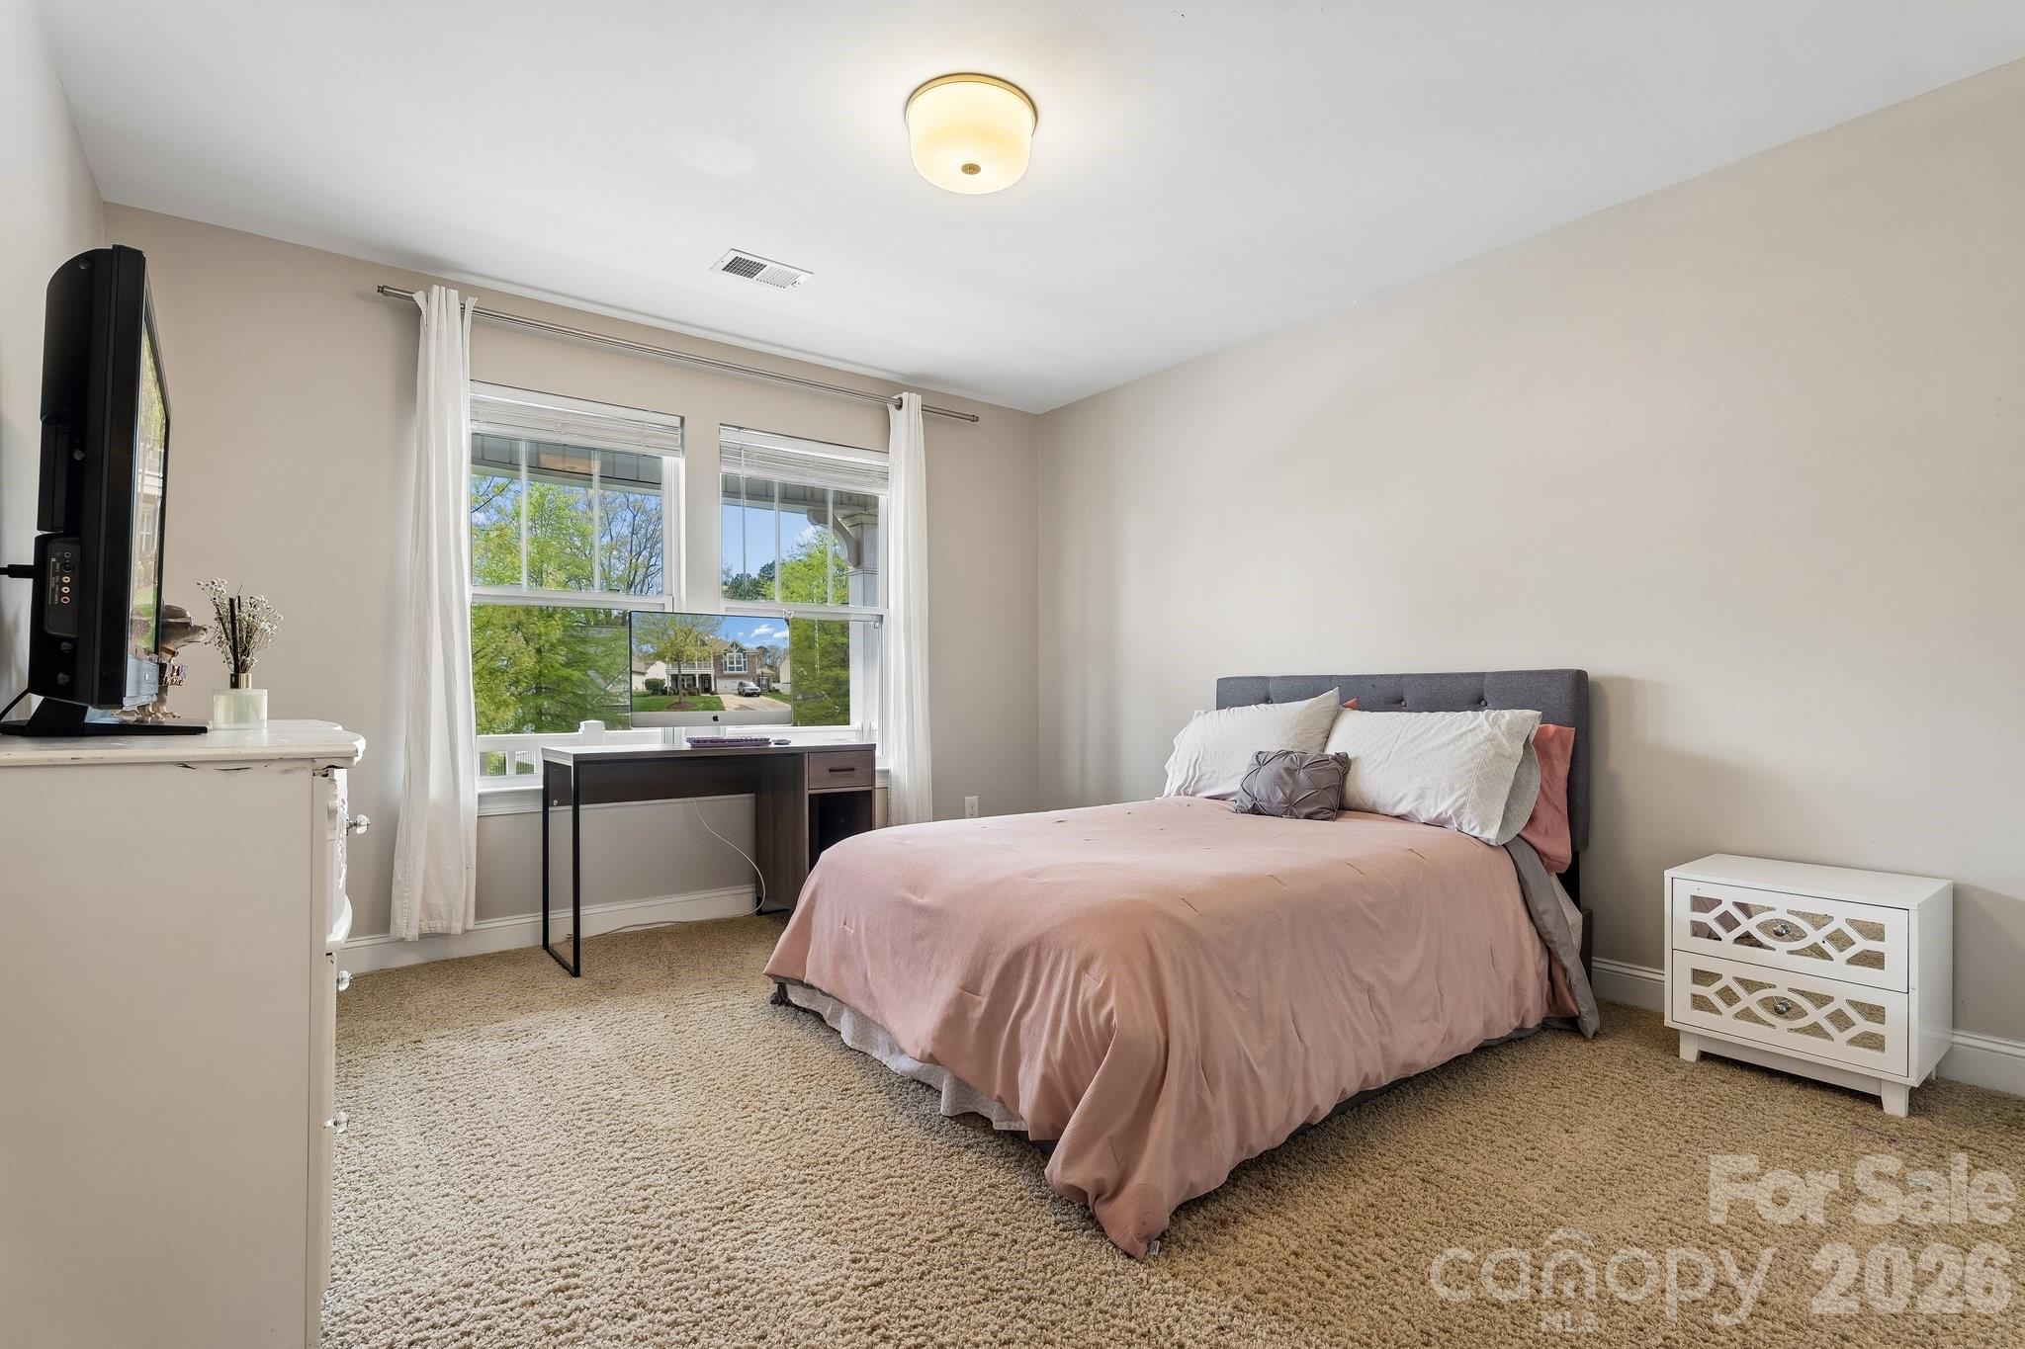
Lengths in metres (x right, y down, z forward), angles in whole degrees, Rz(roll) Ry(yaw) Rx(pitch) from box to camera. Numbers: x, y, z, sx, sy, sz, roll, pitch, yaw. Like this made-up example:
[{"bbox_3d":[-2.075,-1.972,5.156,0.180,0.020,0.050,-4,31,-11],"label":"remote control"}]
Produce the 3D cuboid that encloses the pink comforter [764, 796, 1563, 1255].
[{"bbox_3d":[0.427,0.732,2.682,1.730,0.570,1.660,0,0,-38],"label":"pink comforter"}]

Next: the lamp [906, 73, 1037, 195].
[{"bbox_3d":[-0.106,-1.375,2.318,0.344,0.148,0.344,0,0,0],"label":"lamp"}]

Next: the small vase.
[{"bbox_3d":[-1.290,0.058,1.504,0.068,0.068,0.068,0,0,-38],"label":"small vase"}]

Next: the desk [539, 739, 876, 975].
[{"bbox_3d":[-1.159,0.649,3.561,1.180,0.755,0.400,0,0,-38],"label":"desk"}]

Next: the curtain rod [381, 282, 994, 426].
[{"bbox_3d":[-1.162,-1.297,3.816,2.520,0.040,0.060,0,0,-38],"label":"curtain rod"}]

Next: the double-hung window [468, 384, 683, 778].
[{"bbox_3d":[-1.746,-0.337,3.527,0.870,1.498,0.100,0,0,-38],"label":"double-hung window"}]

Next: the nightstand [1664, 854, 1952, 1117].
[{"bbox_3d":[2.038,0.770,2.328,0.355,0.483,0.490,0,0,-38],"label":"nightstand"}]

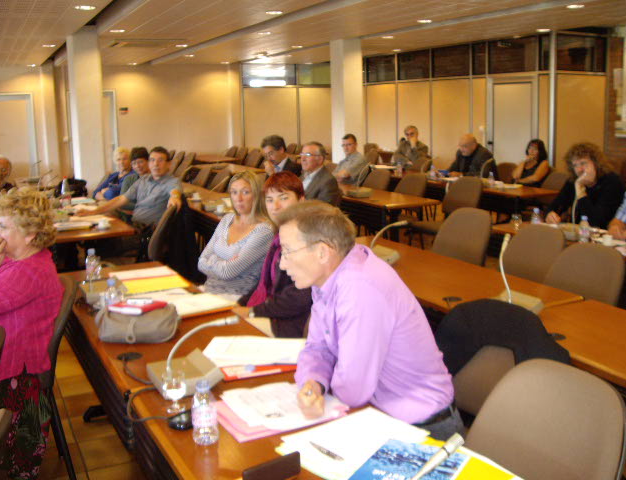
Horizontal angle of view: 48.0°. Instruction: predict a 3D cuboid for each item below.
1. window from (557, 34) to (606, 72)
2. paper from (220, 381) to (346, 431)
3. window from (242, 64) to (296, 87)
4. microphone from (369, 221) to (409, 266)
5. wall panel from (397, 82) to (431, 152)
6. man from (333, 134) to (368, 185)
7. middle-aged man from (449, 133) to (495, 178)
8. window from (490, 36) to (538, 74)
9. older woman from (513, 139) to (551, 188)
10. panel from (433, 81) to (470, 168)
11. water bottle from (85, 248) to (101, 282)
[{"bbox_3d":[4.101,-2.853,10.698,1.140,0.590,0.060,-6,11,-26],"label":"window"},{"bbox_3d":[-0.079,0.439,1.940,0.290,0.020,0.270,-6,11,-26],"label":"paper"},{"bbox_3d":[-0.927,-3.428,14.640,1.220,0.460,0.060,-6,11,-26],"label":"window"},{"bbox_3d":[0.405,0.004,3.920,0.290,0.205,0.210,-6,11,-26],"label":"microphone"},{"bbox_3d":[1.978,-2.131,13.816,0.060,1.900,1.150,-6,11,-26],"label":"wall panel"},{"bbox_3d":[0.388,-0.635,8.564,0.720,1.280,0.540,-7,11,-28],"label":"man"},{"bbox_3d":[1.955,-0.627,8.508,0.750,1.250,0.580,-6,11,-26],"label":"middle-aged man"},{"bbox_3d":[3.162,-2.943,11.172,0.060,0.580,1.180,-6,11,-26],"label":"window"},{"bbox_3d":[2.472,-0.563,8.174,0.700,1.220,0.480,-10,14,-41],"label":"older woman"},{"bbox_3d":[2.550,-1.931,12.989,0.060,2.048,1.133,-6,11,-26],"label":"panel"},{"bbox_3d":[-1.105,0.131,3.524,0.066,0.163,0.066,-6,11,-26],"label":"water bottle"}]

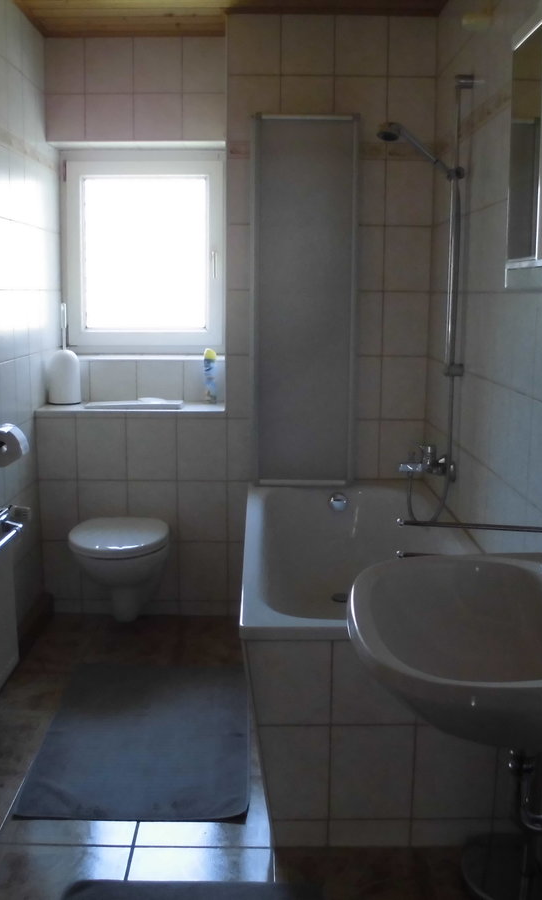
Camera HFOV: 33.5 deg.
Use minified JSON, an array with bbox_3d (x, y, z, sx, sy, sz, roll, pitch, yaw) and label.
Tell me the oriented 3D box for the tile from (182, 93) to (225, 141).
[{"bbox_3d":[-0.271,-1.373,3.722,0.190,0.185,0.010,0,10,0],"label":"tile"}]

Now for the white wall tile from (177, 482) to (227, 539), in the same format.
[{"bbox_3d":[-0.273,0.243,3.627,0.200,0.247,0.010,0,10,0],"label":"white wall tile"}]

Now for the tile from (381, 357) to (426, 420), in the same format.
[{"bbox_3d":[0.524,-0.245,3.560,0.178,0.250,0.010,0,10,0],"label":"tile"}]

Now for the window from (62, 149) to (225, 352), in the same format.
[{"bbox_3d":[-0.554,-0.870,3.993,0.727,0.881,0.080,0,10,0],"label":"window"}]

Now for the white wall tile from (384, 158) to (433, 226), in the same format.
[{"bbox_3d":[0.524,-0.972,3.416,0.184,0.241,0.010,0,10,0],"label":"white wall tile"}]

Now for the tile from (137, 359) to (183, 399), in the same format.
[{"bbox_3d":[-0.474,-0.297,3.870,0.202,0.175,0.010,0,10,0],"label":"tile"}]

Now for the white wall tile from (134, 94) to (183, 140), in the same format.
[{"bbox_3d":[-0.461,-1.361,3.693,0.201,0.184,0.010,0,10,0],"label":"white wall tile"}]

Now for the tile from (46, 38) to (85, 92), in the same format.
[{"bbox_3d":[-0.845,-1.572,3.685,0.162,0.213,0.010,0,10,0],"label":"tile"}]

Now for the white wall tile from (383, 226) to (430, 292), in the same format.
[{"bbox_3d":[0.522,-0.730,3.459,0.183,0.247,0.010,0,10,0],"label":"white wall tile"}]

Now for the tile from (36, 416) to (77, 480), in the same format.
[{"bbox_3d":[-0.851,-0.002,3.587,0.160,0.249,0.010,0,10,0],"label":"tile"}]

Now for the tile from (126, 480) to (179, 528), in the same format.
[{"bbox_3d":[-0.473,0.245,3.640,0.199,0.247,0.010,0,10,0],"label":"tile"}]

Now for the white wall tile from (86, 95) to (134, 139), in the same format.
[{"bbox_3d":[-0.664,-1.375,3.728,0.198,0.184,0.010,0,10,0],"label":"white wall tile"}]

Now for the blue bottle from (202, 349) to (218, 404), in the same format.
[{"bbox_3d":[-0.254,-0.309,3.783,0.056,0.235,0.056,0,10,0],"label":"blue bottle"}]

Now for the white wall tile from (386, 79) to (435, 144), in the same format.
[{"bbox_3d":[0.525,-1.266,3.365,0.184,0.240,0.010,0,10,0],"label":"white wall tile"}]

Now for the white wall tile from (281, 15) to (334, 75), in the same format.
[{"bbox_3d":[0.138,-1.492,3.326,0.198,0.210,0.010,0,10,0],"label":"white wall tile"}]

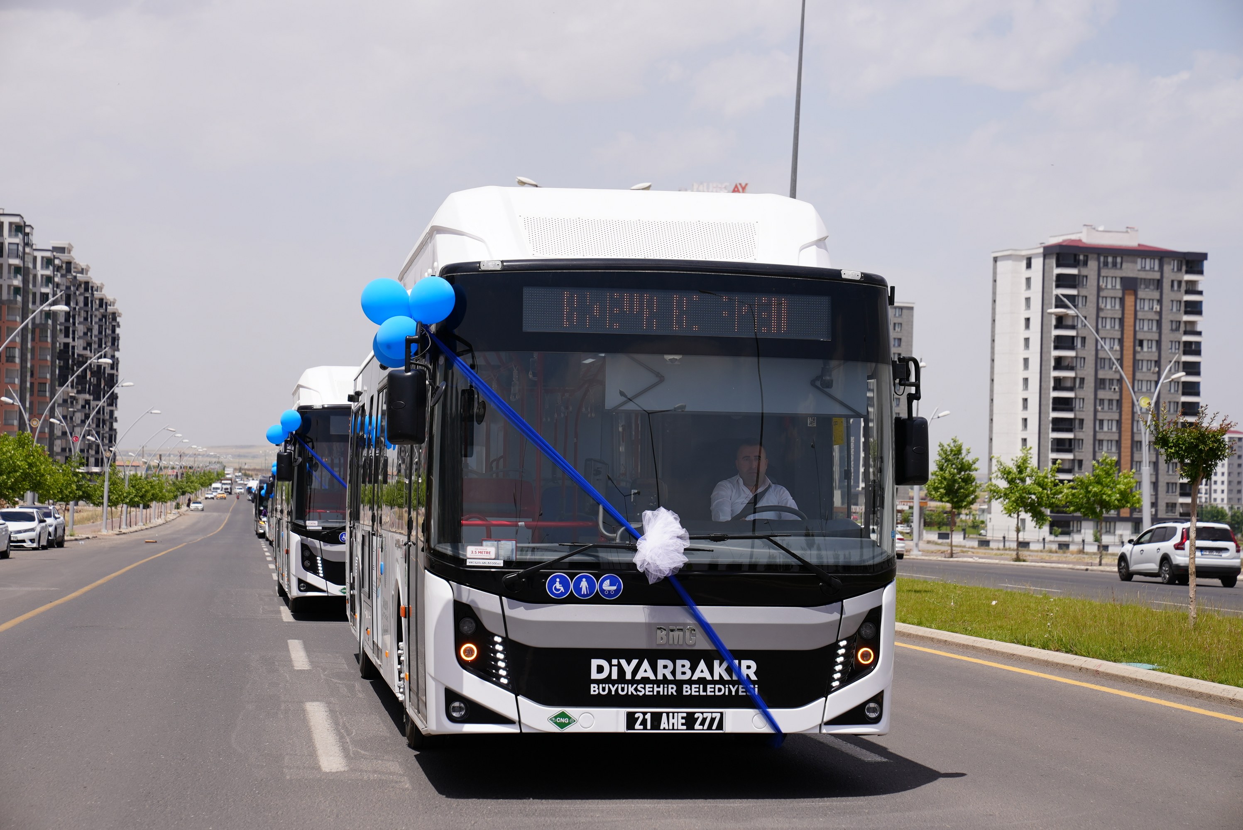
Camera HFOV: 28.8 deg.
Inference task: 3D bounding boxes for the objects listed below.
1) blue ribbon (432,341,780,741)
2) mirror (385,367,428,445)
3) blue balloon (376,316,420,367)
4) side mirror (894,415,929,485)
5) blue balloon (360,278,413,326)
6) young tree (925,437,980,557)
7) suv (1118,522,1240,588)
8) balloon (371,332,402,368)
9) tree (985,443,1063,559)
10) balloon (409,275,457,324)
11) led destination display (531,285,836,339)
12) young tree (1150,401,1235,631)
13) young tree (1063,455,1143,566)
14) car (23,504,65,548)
[{"bbox_3d":[-0.087,0.642,12.860,1.880,2.190,0.380,2,-2,-9],"label":"blue ribbon"},{"bbox_3d":[-1.096,-0.042,12.350,0.200,0.390,0.125,1,-2,5],"label":"mirror"},{"bbox_3d":[-1.162,-0.386,12.550,0.240,0.265,0.240,2,-2,-9],"label":"blue balloon"},{"bbox_3d":[1.606,0.199,13.400,0.190,0.380,0.125,2,-2,-19],"label":"side mirror"},{"bbox_3d":[-1.270,-0.612,13.030,0.270,0.265,0.270,2,-2,-9],"label":"blue balloon"},{"bbox_3d":[12.050,3.004,88.000,2.000,4.400,1.950,2,-2,-9],"label":"young tree"},{"bbox_3d":[14.150,3.470,61.400,1.840,1.650,4.540,2,-2,-9],"label":"suv"},{"bbox_3d":[-1.217,-0.373,13.050,0.250,0.255,0.250,2,-2,-9],"label":"balloon"},{"bbox_3d":[14.350,3.160,86.000,2.650,4.100,2.600,1,-2,9],"label":"tree"},{"bbox_3d":[-0.983,-0.596,12.550,0.245,0.250,0.245,2,-2,-9],"label":"balloon"},{"bbox_3d":[0.294,-0.545,12.970,1.675,0.243,0.070,1,-2,-9],"label":"led destination display"},{"bbox_3d":[6.806,1.220,28.800,1.020,2.680,1.000,2,-2,-9],"label":"young tree"},{"bbox_3d":[14.924,2.967,75.000,2.400,3.400,2.300,2,-2,-9],"label":"young tree"},{"bbox_3d":[-22.720,4.350,94.000,1.840,1.640,4.400,2,-2,-8],"label":"car"}]

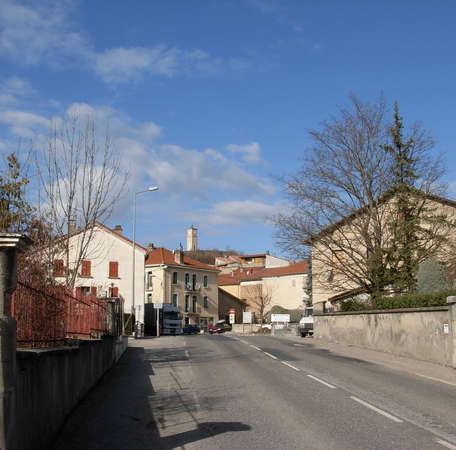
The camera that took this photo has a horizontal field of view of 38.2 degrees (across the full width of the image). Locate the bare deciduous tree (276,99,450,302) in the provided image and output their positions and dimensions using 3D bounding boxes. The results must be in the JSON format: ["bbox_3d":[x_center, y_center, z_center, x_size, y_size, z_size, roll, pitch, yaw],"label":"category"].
[{"bbox_3d":[6.714,-0.728,33.510,8.200,12.344,7.600,-1,-9,6],"label":"bare deciduous tree"}]

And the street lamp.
[{"bbox_3d":[-5.326,2.223,42.160,1.700,9.442,0.300,-1,-9,6],"label":"street lamp"}]

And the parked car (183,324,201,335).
[{"bbox_3d":[-4.764,13.623,85.927,1.750,1.273,4.100,-3,-9,20],"label":"parked car"}]

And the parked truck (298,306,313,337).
[{"bbox_3d":[6.012,7.006,47.487,1.850,2.051,4.500,-1,-9,6],"label":"parked truck"}]

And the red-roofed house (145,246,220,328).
[{"bbox_3d":[-9.425,9.695,97.737,12.000,12.496,12.400,-7,-11,37],"label":"red-roofed house"}]

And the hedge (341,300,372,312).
[{"bbox_3d":[5.700,3.890,29.553,1.000,1.000,3.600,1,-9,-7],"label":"hedge"}]

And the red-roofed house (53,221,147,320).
[{"bbox_3d":[-15.918,6.182,75.040,10.200,11.689,11.000,4,-10,-22],"label":"red-roofed house"}]

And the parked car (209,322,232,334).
[{"bbox_3d":[-0.810,11.633,74.092,1.700,1.318,4.100,-4,-10,25],"label":"parked car"}]

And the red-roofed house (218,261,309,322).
[{"bbox_3d":[7.876,12.052,106.007,15.000,10.781,9.000,-7,-11,36],"label":"red-roofed house"}]

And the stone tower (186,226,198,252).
[{"bbox_3d":[-22.750,9.272,422.120,5.100,16.750,5.100,6,-9,-41],"label":"stone tower"}]

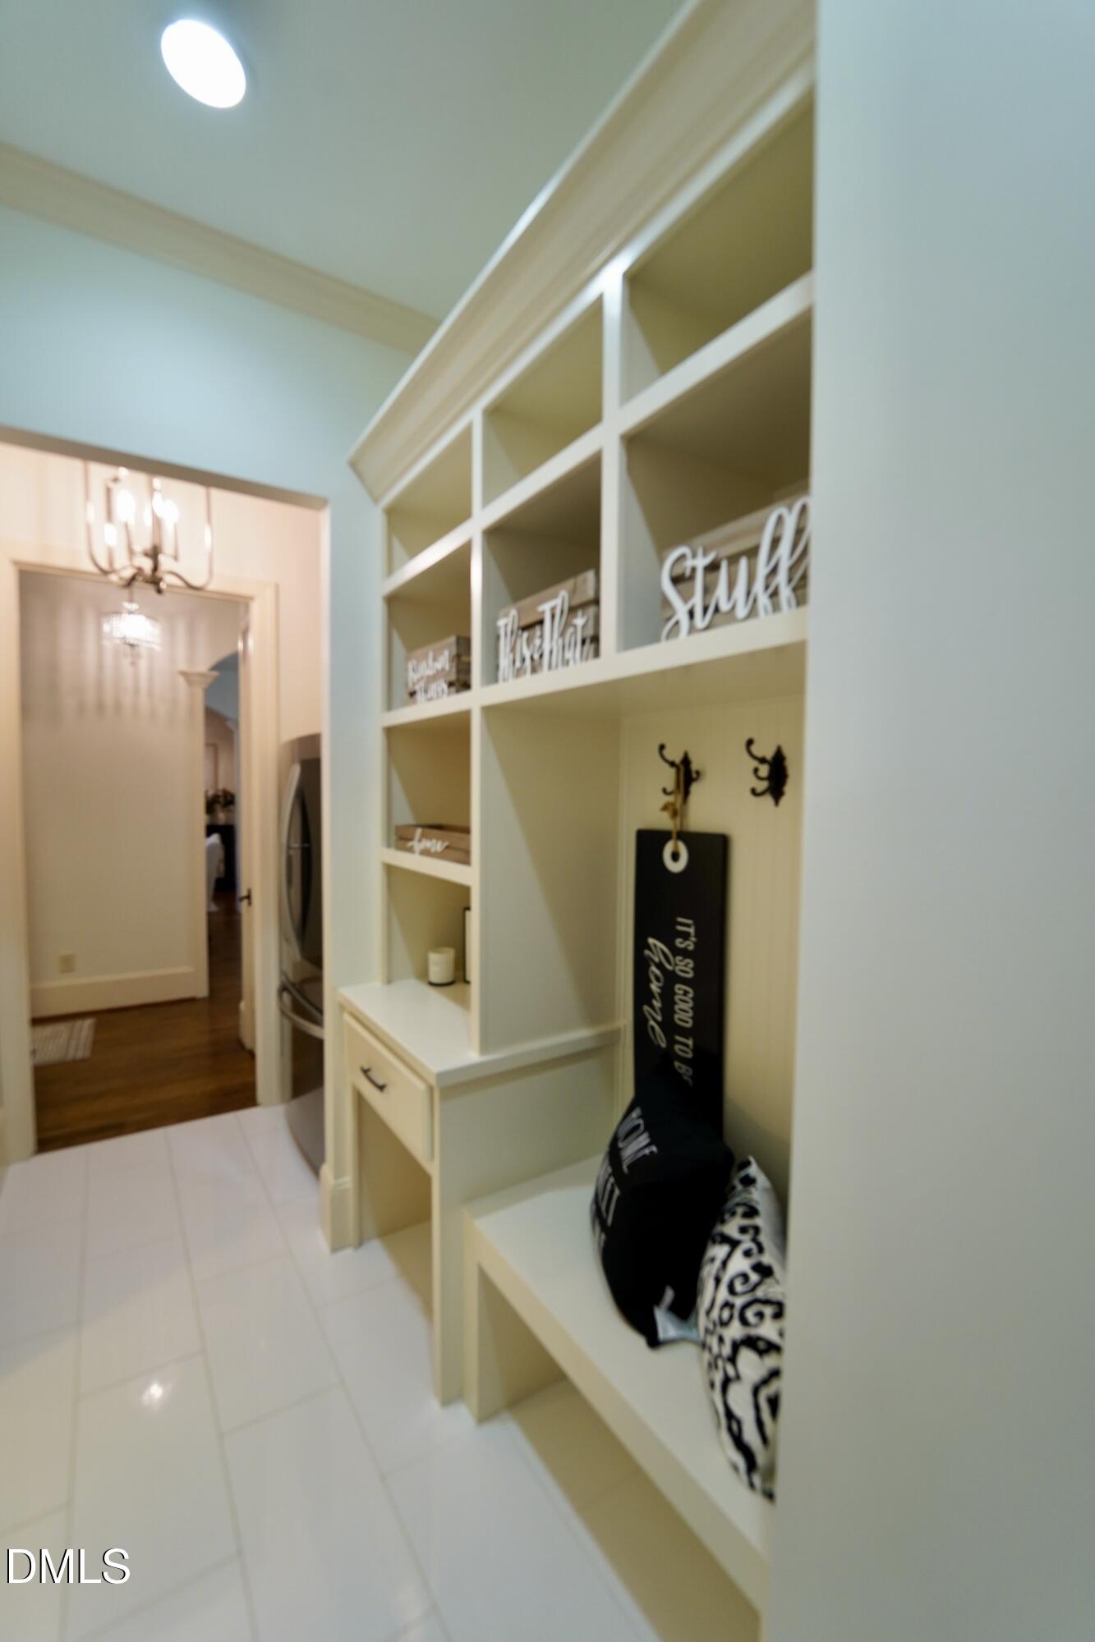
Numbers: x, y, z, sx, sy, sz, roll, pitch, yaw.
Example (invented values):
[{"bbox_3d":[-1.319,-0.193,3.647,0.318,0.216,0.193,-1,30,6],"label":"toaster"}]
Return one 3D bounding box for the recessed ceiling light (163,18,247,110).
[{"bbox_3d":[-0.710,-1.568,1.322,0.160,0.030,0.160,-1,3,-34],"label":"recessed ceiling light"}]

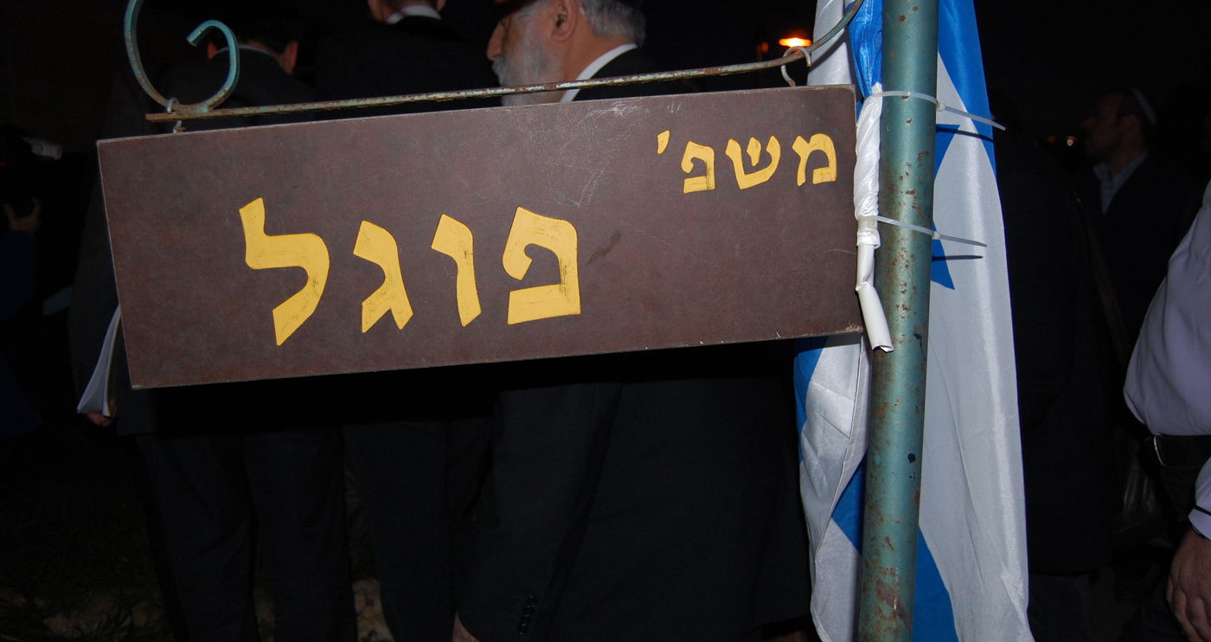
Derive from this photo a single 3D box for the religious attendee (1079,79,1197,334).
[{"bbox_3d":[1.780,0.065,3.097,0.340,1.700,0.520,-2,5,-13],"label":"religious attendee"}]

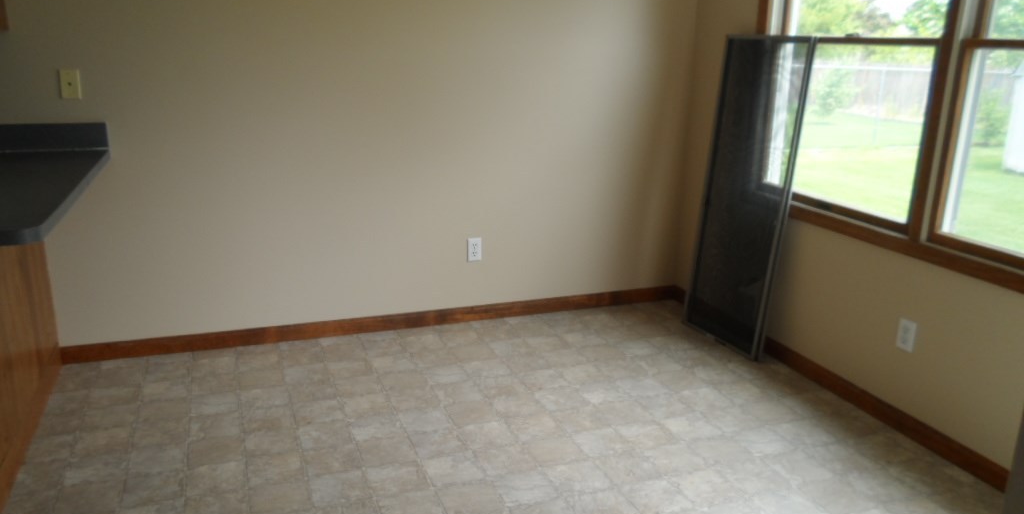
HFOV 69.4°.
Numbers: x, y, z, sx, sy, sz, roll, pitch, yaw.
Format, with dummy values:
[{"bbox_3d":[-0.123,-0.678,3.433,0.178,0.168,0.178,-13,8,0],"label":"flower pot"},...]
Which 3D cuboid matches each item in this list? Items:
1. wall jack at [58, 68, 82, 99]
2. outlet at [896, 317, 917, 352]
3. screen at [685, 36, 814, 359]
[{"bbox_3d":[-1.706,-0.667,2.855,0.070,0.114,0.010,-5,18,-20],"label":"wall jack"},{"bbox_3d":[1.436,0.284,2.691,0.010,0.114,0.070,-5,18,-20],"label":"outlet"},{"bbox_3d":[1.058,-0.278,3.386,0.018,1.407,0.493,-3,17,-28],"label":"screen"}]

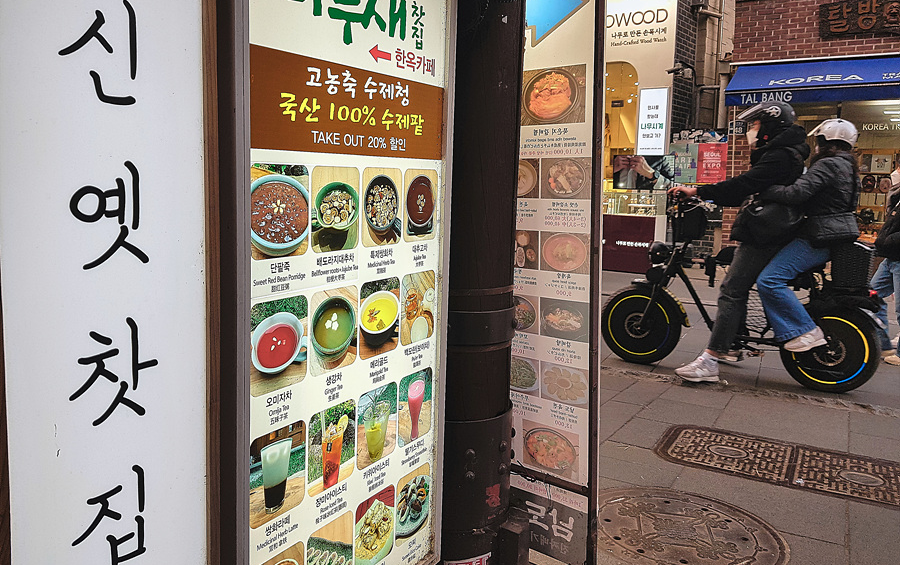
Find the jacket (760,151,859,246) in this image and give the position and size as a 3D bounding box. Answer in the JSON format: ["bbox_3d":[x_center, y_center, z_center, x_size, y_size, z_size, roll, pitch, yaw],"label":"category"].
[{"bbox_3d":[2.202,-0.524,4.157,0.540,0.560,0.500,5,9,26],"label":"jacket"}]

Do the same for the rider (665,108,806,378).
[{"bbox_3d":[1.842,-0.261,4.376,0.800,1.760,0.650,5,9,26],"label":"rider"}]

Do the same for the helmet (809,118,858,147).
[{"bbox_3d":[2.299,-0.895,4.056,0.275,0.195,0.230,5,9,26],"label":"helmet"}]

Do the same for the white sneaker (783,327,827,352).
[{"bbox_3d":[2.146,0.342,4.082,0.265,0.115,0.100,-16,0,28],"label":"white sneaker"}]

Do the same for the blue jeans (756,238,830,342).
[{"bbox_3d":[2.189,0.018,4.218,0.480,0.650,0.480,5,9,26],"label":"blue jeans"}]

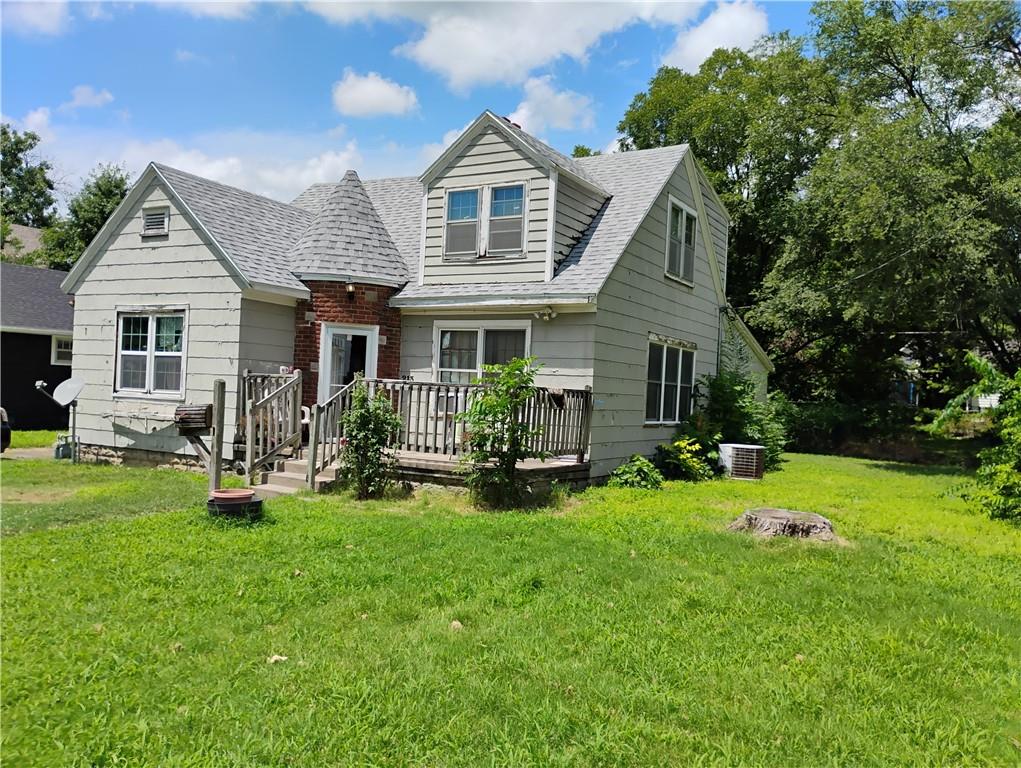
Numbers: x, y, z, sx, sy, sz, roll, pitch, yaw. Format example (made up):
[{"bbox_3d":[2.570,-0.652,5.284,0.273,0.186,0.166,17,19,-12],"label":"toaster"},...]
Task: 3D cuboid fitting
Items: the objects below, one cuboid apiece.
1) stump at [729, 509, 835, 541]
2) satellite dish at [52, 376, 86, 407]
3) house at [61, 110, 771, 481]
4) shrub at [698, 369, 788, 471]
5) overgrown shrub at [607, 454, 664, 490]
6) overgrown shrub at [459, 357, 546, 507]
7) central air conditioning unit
[{"bbox_3d":[2.967,1.527,9.050,1.100,0.240,1.000,2,-1,0],"label":"stump"},{"bbox_3d":[-7.966,0.135,14.900,0.580,0.600,0.200,2,-20,37],"label":"satellite dish"},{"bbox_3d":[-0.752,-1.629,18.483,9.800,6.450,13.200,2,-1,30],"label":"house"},{"bbox_3d":[4.397,0.670,15.600,1.680,1.900,1.600,2,-1,0],"label":"shrub"},{"bbox_3d":[1.814,1.263,12.000,0.830,0.500,0.750,2,-1,0],"label":"overgrown shrub"},{"bbox_3d":[-0.102,0.603,10.500,1.100,1.850,1.050,2,-1,0],"label":"overgrown shrub"},{"bbox_3d":[3.929,1.286,13.975,0.620,0.580,0.620,2,-1,30],"label":"central air conditioning unit"}]

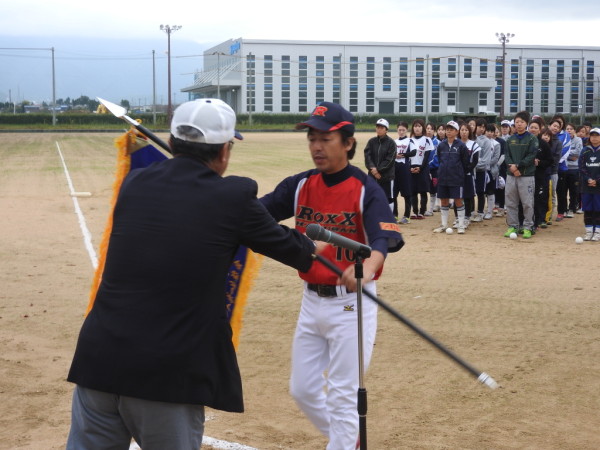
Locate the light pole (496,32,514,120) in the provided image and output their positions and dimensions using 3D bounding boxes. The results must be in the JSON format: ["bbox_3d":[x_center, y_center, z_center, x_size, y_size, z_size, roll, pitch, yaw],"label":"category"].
[{"bbox_3d":[22.698,-16.116,115.451,2.100,10.252,0.900,1,6,5],"label":"light pole"}]

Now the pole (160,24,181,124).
[{"bbox_3d":[-12.950,-14.771,103.459,2.200,10.100,0.900,-1,6,-10],"label":"pole"}]

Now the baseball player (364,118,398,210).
[{"bbox_3d":[1.191,-0.740,15.115,0.470,1.592,0.340,2,6,15],"label":"baseball player"}]

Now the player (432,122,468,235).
[{"bbox_3d":[2.178,-0.698,14.915,0.500,1.579,0.360,3,7,25],"label":"player"}]

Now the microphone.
[{"bbox_3d":[0.120,0.051,3.200,0.235,0.060,0.052,19,-2,-25],"label":"microphone"}]

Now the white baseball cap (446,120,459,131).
[{"bbox_3d":[2.188,-1.411,14.813,0.180,0.130,0.260,4,9,30],"label":"white baseball cap"}]

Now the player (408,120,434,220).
[{"bbox_3d":[1.979,-0.898,16.715,0.430,1.586,0.320,1,6,10],"label":"player"}]

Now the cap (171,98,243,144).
[{"bbox_3d":[-0.269,-0.304,3.083,0.180,0.130,0.270,2,-1,22],"label":"cap"}]

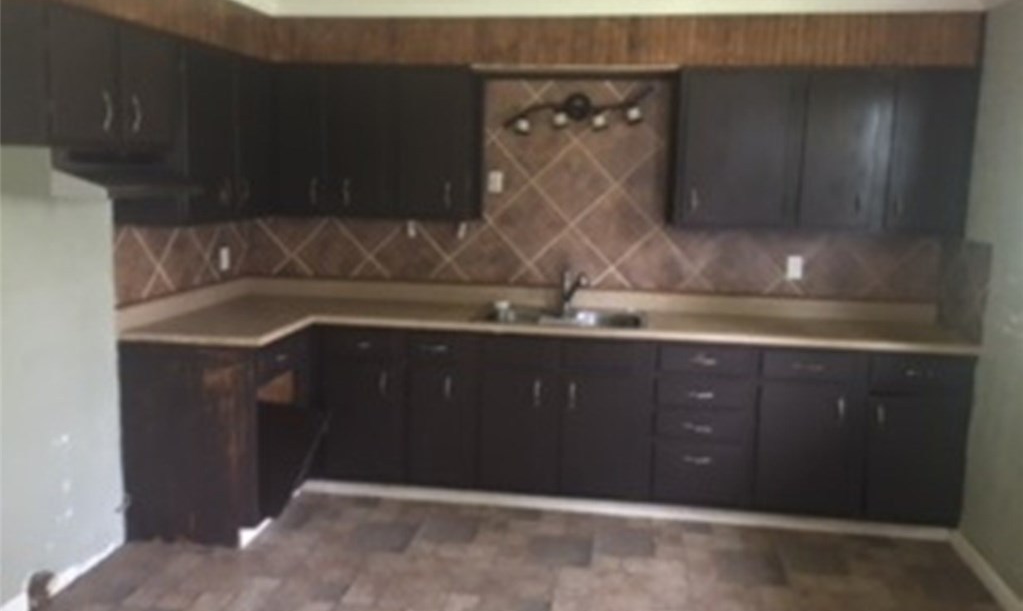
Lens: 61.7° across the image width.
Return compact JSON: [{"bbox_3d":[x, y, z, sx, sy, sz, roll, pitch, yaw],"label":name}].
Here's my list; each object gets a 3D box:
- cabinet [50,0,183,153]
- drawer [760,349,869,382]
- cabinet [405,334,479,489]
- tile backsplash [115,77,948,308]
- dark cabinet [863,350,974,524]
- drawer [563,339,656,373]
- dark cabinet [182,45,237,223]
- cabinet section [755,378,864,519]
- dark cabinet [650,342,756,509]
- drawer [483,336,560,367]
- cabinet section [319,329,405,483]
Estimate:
[{"bbox_3d":[-1.551,-0.781,3.124,0.311,0.467,0.789,2,9,8],"label":"cabinet"},{"bbox_3d":[1.395,0.243,4.060,0.462,0.146,0.482,2,9,8],"label":"drawer"},{"bbox_3d":[-0.290,0.469,4.410,0.367,0.779,0.570,2,9,8],"label":"cabinet"},{"bbox_3d":[0.233,-0.523,3.854,3.648,1.075,1.196,2,9,8],"label":"tile backsplash"},{"bbox_3d":[1.849,0.559,4.095,0.422,0.784,0.570,2,9,8],"label":"dark cabinet"},{"bbox_3d":[0.490,0.204,4.194,0.430,0.146,0.482,2,9,8],"label":"drawer"},{"bbox_3d":[-1.455,-0.745,3.787,0.311,0.744,0.442,2,9,8],"label":"dark cabinet"},{"bbox_3d":[1.418,0.623,4.218,0.473,0.620,0.595,2,8,8],"label":"cabinet section"},{"bbox_3d":[0.933,0.517,4.229,0.452,0.779,0.570,2,9,8],"label":"dark cabinet"},{"bbox_3d":[0.082,0.186,4.254,0.369,0.146,0.482,2,9,8],"label":"drawer"},{"bbox_3d":[-0.690,0.452,4.469,0.432,0.779,0.570,2,9,8],"label":"cabinet section"}]

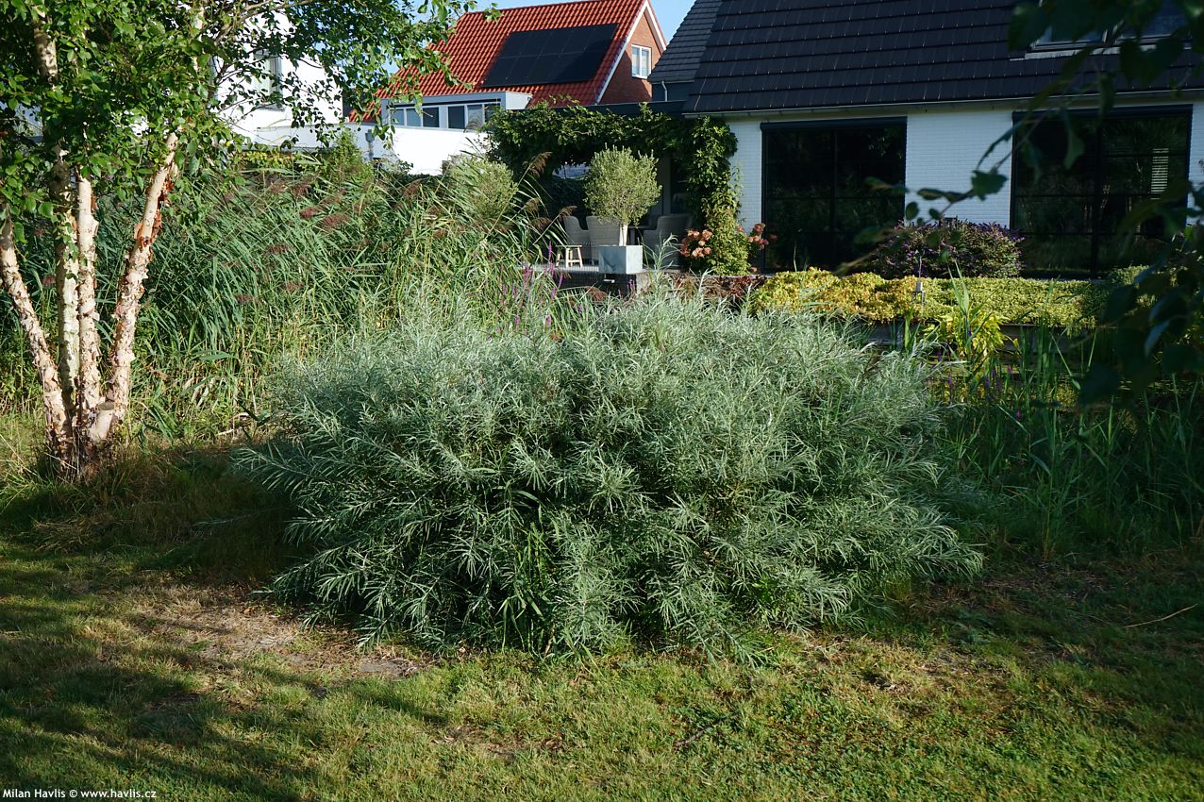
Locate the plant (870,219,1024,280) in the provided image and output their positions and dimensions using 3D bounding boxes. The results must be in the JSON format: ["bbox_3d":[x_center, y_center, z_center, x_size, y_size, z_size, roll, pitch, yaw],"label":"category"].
[{"bbox_3d":[5.082,-2.226,18.300,2.300,0.950,1.200,4,11,28],"label":"plant"}]

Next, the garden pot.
[{"bbox_3d":[0.332,-2.541,22.100,0.580,0.490,0.580,4,11,28],"label":"garden pot"}]

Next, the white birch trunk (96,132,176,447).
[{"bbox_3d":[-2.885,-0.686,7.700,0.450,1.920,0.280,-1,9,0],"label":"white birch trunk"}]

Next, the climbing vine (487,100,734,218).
[{"bbox_3d":[0.094,-4.273,22.300,4.850,2.050,0.800,4,11,28],"label":"climbing vine"}]

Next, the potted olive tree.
[{"bbox_3d":[0.382,-3.392,22.100,1.380,2.200,1.380,4,11,28],"label":"potted olive tree"}]

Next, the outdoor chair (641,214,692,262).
[{"bbox_3d":[1.203,-3.045,23.300,0.640,0.930,0.620,5,11,32],"label":"outdoor chair"}]

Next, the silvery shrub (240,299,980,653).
[{"bbox_3d":[0.034,0.098,5.739,3.350,1.150,2.600,-1,9,0],"label":"silvery shrub"}]

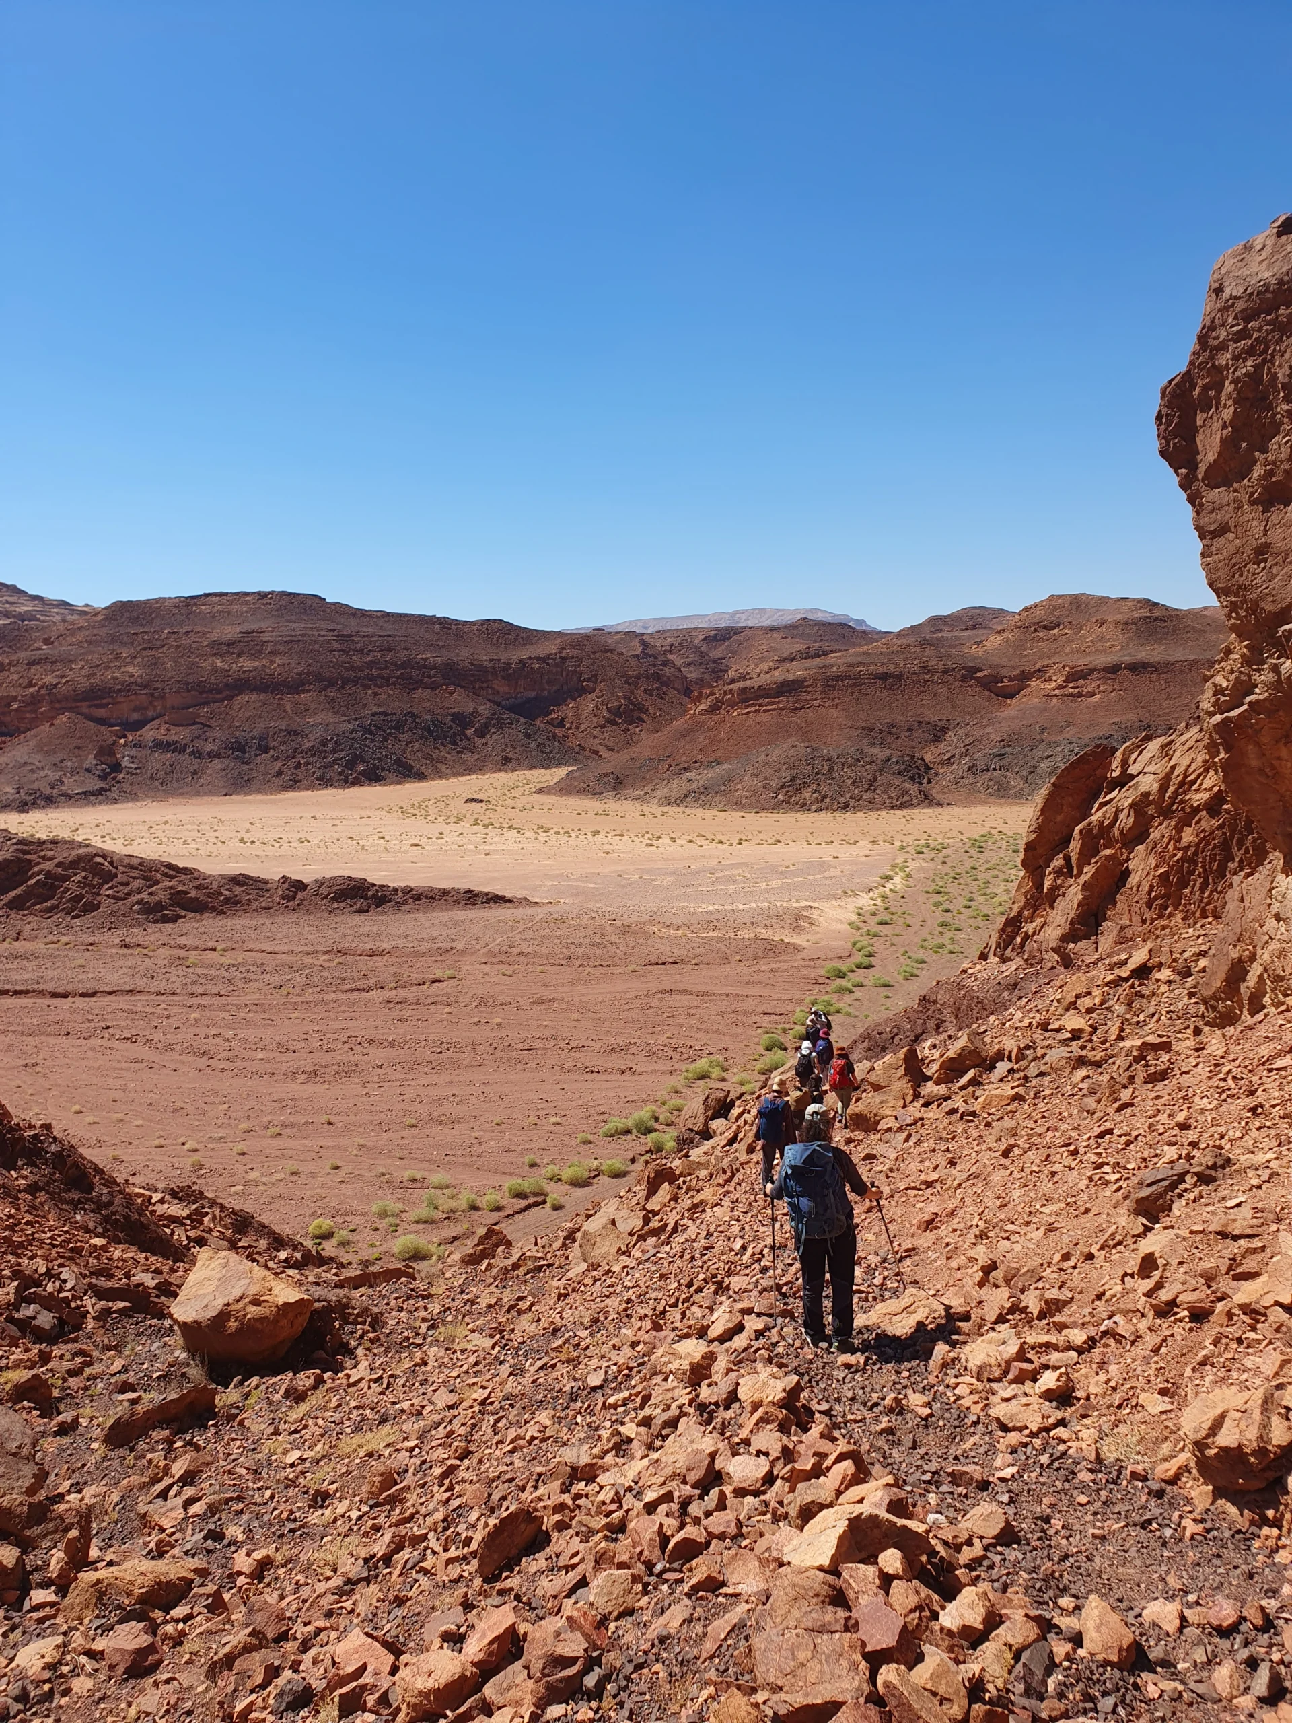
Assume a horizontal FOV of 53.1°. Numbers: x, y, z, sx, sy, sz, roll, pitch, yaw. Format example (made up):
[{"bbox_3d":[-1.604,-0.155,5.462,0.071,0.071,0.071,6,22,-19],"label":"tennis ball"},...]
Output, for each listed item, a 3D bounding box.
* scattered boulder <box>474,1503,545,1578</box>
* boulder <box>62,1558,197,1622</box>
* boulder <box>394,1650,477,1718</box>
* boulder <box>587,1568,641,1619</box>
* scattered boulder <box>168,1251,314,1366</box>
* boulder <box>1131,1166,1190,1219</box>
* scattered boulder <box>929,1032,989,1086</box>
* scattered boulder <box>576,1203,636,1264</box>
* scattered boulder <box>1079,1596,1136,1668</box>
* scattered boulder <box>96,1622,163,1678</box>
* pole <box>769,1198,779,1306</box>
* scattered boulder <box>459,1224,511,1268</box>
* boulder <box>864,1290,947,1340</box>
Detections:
[{"bbox_3d":[-0.653,3.255,6.200,0.340,0.310,0.230,-4,6,-36],"label":"scattered boulder"},{"bbox_3d":[-2.586,3.653,6.500,0.650,0.210,0.330,-3,6,-31],"label":"boulder"},{"bbox_3d":[-0.768,3.019,4.750,0.310,0.210,0.250,-2,5,-20],"label":"boulder"},{"bbox_3d":[-0.100,2.323,4.109,0.160,0.130,0.130,0,5,0],"label":"boulder"},{"bbox_3d":[-4.427,4.858,14.200,1.481,1.108,1.185,-3,6,-28],"label":"scattered boulder"},{"bbox_3d":[3.425,2.195,8.600,0.380,0.310,0.300,0,5,2],"label":"boulder"},{"bbox_3d":[6.687,4.213,27.650,1.150,0.900,0.850,-1,5,-15],"label":"scattered boulder"},{"bbox_3d":[-0.532,4.821,16.762,0.680,0.680,0.550,-1,5,-15],"label":"scattered boulder"},{"bbox_3d":[1.340,2.225,3.749,0.150,0.160,0.150,1,5,15],"label":"scattered boulder"},{"bbox_3d":[-2.312,3.533,5.800,0.280,0.200,0.220,-3,6,-33],"label":"scattered boulder"},{"bbox_3d":[0.891,2.730,9.045,0.040,1.150,0.050,-3,11,0],"label":"pole"},{"bbox_3d":[-2.361,5.650,19.000,0.780,0.591,0.585,-2,5,-17],"label":"scattered boulder"},{"bbox_3d":[1.832,3.212,9.151,0.540,0.220,0.380,2,5,20],"label":"boulder"}]

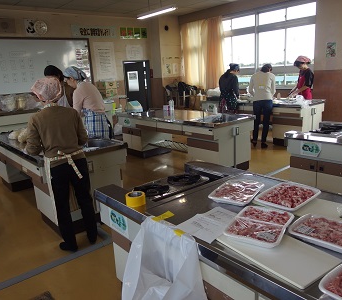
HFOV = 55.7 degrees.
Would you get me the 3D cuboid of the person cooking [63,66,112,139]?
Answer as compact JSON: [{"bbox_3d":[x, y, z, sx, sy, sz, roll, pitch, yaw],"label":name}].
[{"bbox_3d":[-1.029,-0.223,4.014,0.580,1.560,0.460,-10,15,-26],"label":"person cooking"}]

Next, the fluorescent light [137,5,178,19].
[{"bbox_3d":[-0.296,-2.617,6.165,0.200,0.100,1.250,-14,17,-38],"label":"fluorescent light"}]

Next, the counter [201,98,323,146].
[{"bbox_3d":[1.799,-0.641,6.721,0.859,0.776,2.409,-14,17,-38],"label":"counter"}]

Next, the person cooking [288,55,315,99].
[{"bbox_3d":[2.590,-1.035,6.443,0.480,1.580,0.460,-9,15,-23],"label":"person cooking"}]

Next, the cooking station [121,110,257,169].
[{"bbox_3d":[0.132,-0.205,5.326,0.859,0.776,2.409,-14,17,-38],"label":"cooking station"}]

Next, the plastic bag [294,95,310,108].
[{"bbox_3d":[2.232,-0.830,5.533,0.240,0.200,0.270,-14,17,-38],"label":"plastic bag"}]

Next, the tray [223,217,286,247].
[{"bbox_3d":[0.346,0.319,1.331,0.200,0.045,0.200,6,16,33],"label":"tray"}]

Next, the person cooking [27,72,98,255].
[{"bbox_3d":[-0.917,0.103,2.828,0.500,1.470,0.550,-14,17,-37],"label":"person cooking"}]

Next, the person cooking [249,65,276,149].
[{"bbox_3d":[1.664,-0.793,5.883,0.450,1.480,0.420,9,18,42],"label":"person cooking"}]

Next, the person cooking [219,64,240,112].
[{"bbox_3d":[1.161,-0.909,6.399,0.420,1.520,0.440,-13,17,-36],"label":"person cooking"}]

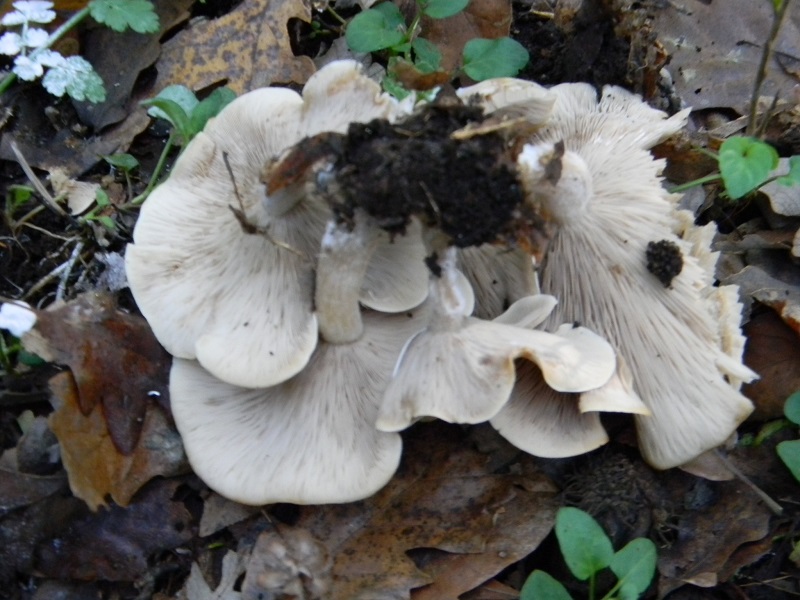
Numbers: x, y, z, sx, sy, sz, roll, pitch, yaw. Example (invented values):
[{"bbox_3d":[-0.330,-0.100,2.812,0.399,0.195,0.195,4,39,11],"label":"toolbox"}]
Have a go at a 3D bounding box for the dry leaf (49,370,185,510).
[{"bbox_3d":[-0.110,0.052,0.509,0.057,0.015,0.068,-6,60,-3],"label":"dry leaf"}]

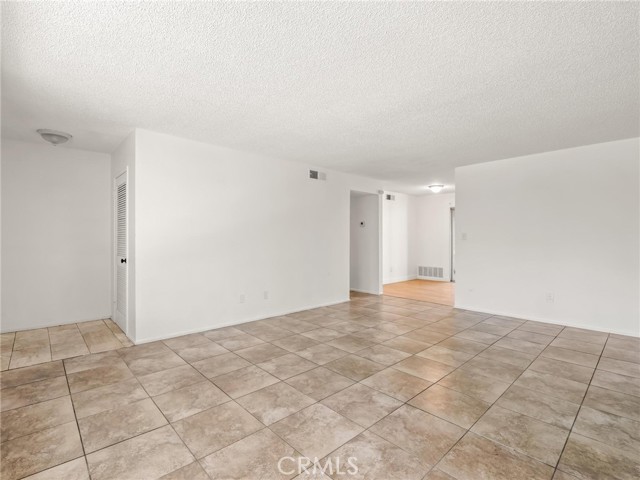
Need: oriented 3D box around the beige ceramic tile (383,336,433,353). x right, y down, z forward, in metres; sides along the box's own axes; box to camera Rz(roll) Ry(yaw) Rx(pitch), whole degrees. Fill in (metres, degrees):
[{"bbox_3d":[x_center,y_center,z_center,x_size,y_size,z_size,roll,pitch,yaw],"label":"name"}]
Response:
[{"bbox_3d":[0.965,1.173,3.305,0.437,0.012,0.437,0,0,-42],"label":"beige ceramic tile"}]

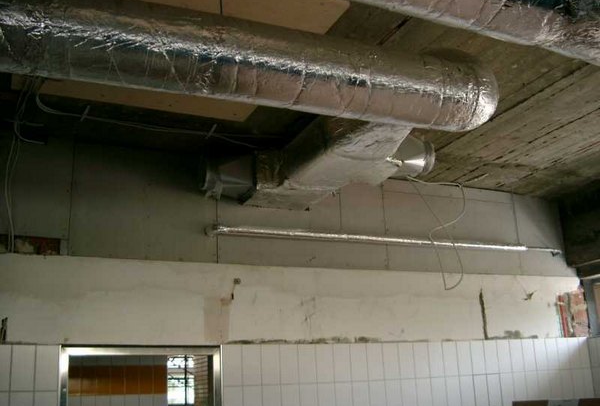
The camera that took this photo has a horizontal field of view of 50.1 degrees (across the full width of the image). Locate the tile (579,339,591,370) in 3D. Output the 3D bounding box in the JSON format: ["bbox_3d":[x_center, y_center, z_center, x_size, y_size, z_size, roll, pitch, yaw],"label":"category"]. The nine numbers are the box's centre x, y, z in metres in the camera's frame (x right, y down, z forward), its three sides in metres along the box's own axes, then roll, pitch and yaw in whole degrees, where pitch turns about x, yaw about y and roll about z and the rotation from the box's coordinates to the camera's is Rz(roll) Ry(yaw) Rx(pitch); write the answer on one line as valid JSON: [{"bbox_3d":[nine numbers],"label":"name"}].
[{"bbox_3d":[2.262,1.183,5.088,0.102,0.244,0.010,5,-18,-24],"label":"tile"}]

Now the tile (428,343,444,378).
[{"bbox_3d":[0.950,1.086,4.458,0.119,0.244,0.010,5,-18,-24],"label":"tile"}]

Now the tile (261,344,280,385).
[{"bbox_3d":[-0.149,0.834,3.311,0.102,0.206,0.009,5,-18,-24],"label":"tile"}]

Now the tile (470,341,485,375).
[{"bbox_3d":[1.334,1.156,4.802,0.125,0.250,0.010,5,-17,-24],"label":"tile"}]

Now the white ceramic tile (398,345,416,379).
[{"bbox_3d":[0.608,0.896,3.655,0.102,0.206,0.009,5,-18,-24],"label":"white ceramic tile"}]

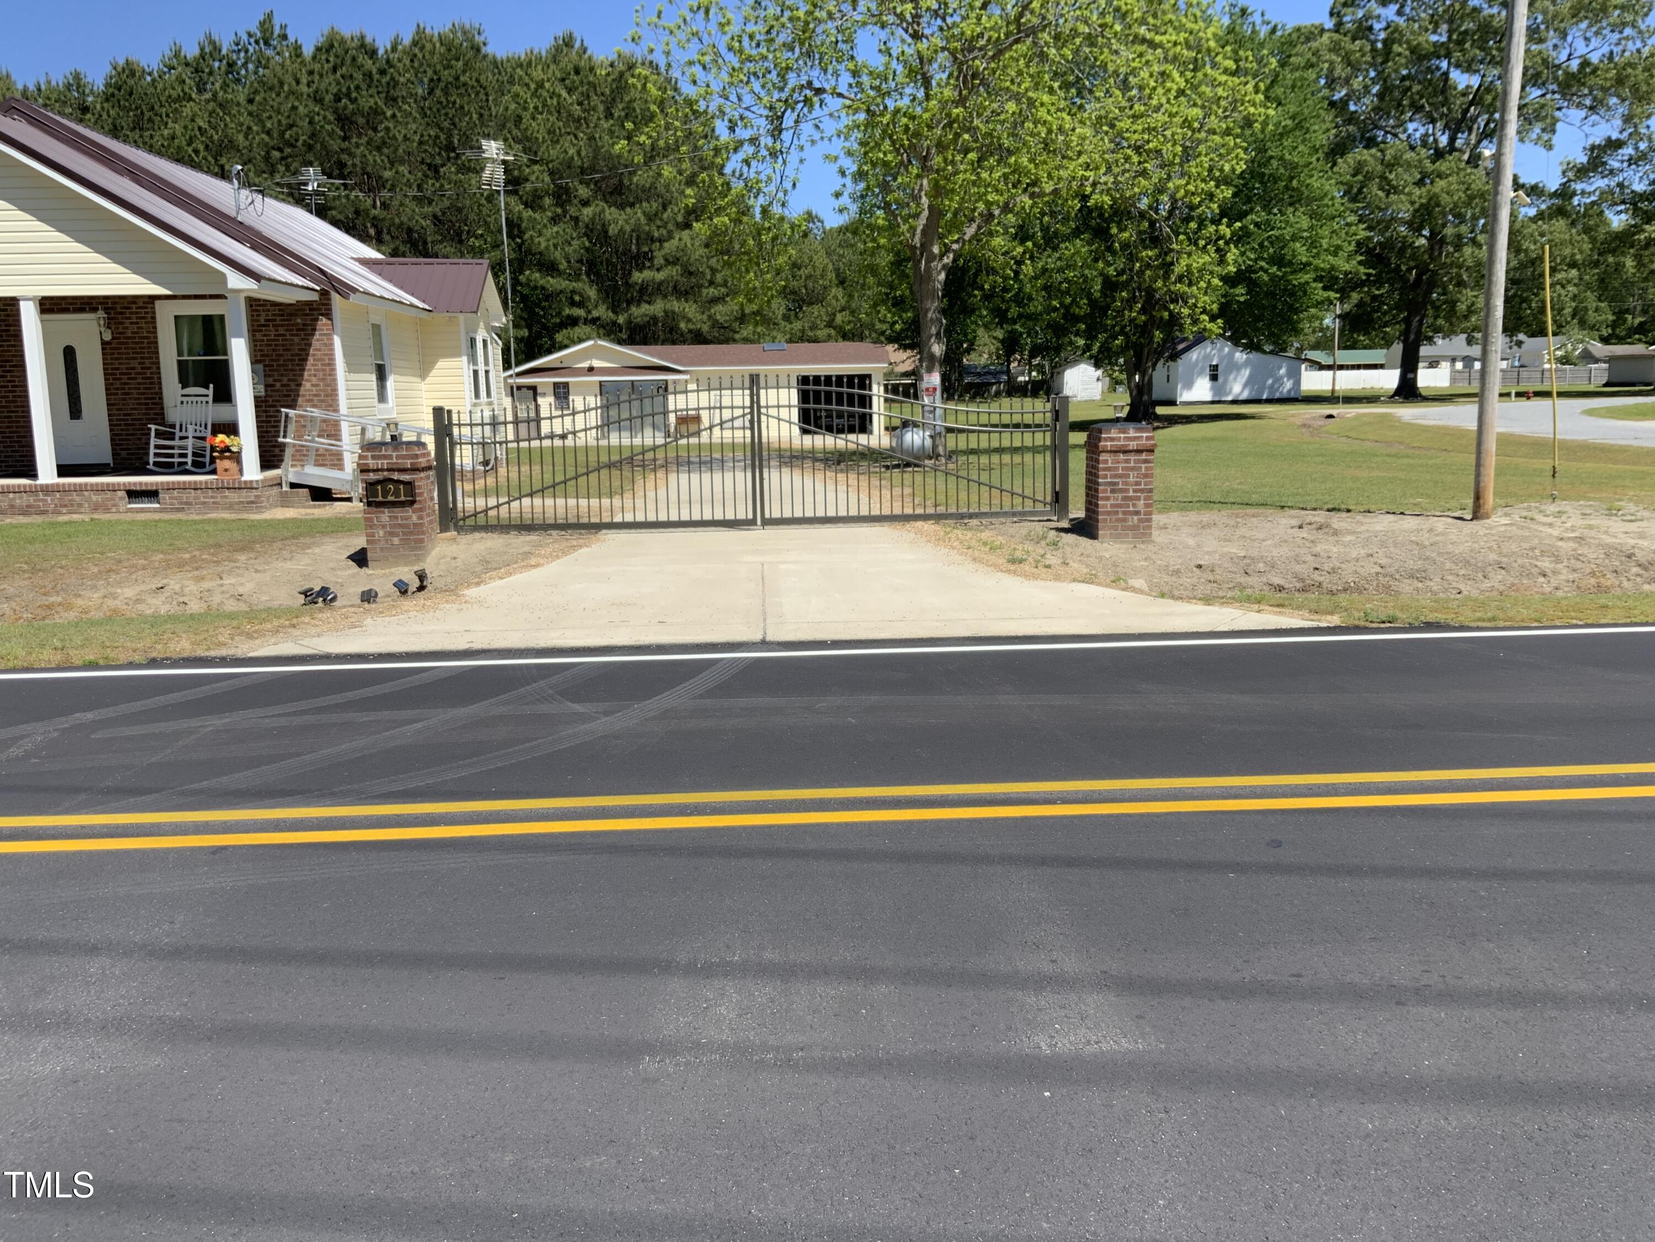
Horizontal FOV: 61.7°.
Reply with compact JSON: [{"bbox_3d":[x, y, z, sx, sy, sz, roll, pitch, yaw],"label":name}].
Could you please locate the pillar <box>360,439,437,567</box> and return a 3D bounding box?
[{"bbox_3d":[-3.801,-1.053,12.345,0.550,1.080,0.550,-2,10,-6],"label":"pillar"}]

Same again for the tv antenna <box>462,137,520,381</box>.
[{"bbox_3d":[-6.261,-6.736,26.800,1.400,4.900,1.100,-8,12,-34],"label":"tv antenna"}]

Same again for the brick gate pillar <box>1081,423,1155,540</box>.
[{"bbox_3d":[2.706,-1.295,12.866,0.540,1.040,0.540,-2,10,-4],"label":"brick gate pillar"}]

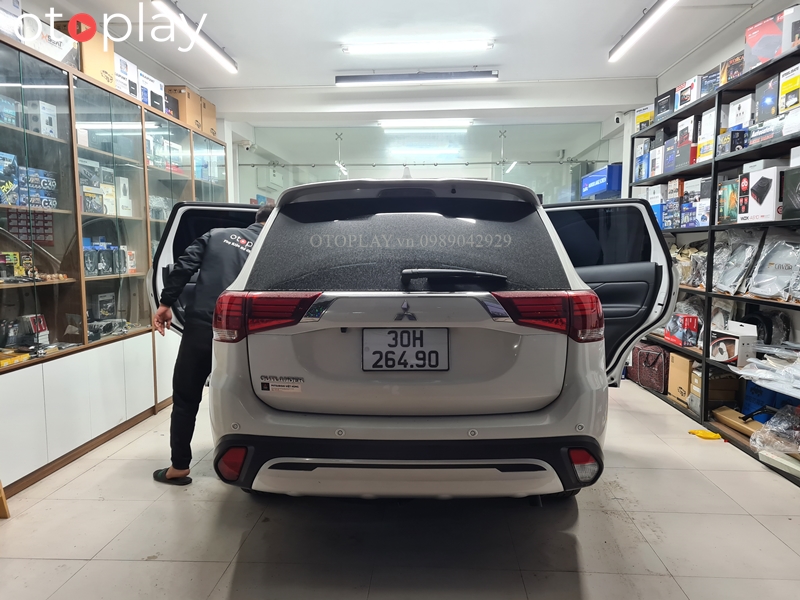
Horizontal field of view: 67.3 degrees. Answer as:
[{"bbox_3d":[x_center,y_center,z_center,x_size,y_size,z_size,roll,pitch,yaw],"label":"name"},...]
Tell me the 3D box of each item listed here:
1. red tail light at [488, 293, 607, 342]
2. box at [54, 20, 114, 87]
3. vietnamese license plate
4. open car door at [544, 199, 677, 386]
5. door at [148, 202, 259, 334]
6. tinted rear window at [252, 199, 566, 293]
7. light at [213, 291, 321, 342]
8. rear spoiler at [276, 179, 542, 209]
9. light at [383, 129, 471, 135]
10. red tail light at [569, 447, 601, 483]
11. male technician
[{"bbox_3d":[0.609,0.062,2.398,0.520,0.210,0.300,0,5,-1],"label":"red tail light"},{"bbox_3d":[-2.114,-1.641,4.048,0.180,0.325,0.395,0,5,3],"label":"box"},{"bbox_3d":[0.023,0.189,2.290,0.333,0.167,0.020,0,5,2],"label":"vietnamese license plate"},{"bbox_3d":[1.197,-0.015,3.770,0.250,1.190,1.050,-4,6,-39],"label":"open car door"},{"bbox_3d":[-1.040,-0.010,3.853,0.250,1.190,1.050,4,7,43],"label":"door"},{"bbox_3d":[0.027,-0.230,2.497,1.300,0.460,0.150,0,-26,3],"label":"tinted rear window"},{"bbox_3d":[-0.554,0.065,2.441,0.520,0.210,0.300,0,5,6],"label":"light"},{"bbox_3d":[0.033,-0.435,2.473,1.100,0.120,0.270,0,5,2],"label":"rear spoiler"},{"bbox_3d":[0.366,-2.327,8.300,1.180,0.070,0.080,0,5,3],"label":"light"},{"bbox_3d":[0.715,0.640,2.337,0.125,0.135,0.075,-1,5,-13],"label":"red tail light"},{"bbox_3d":[-1.012,0.232,3.531,0.700,1.570,0.550,1,5,13],"label":"male technician"}]

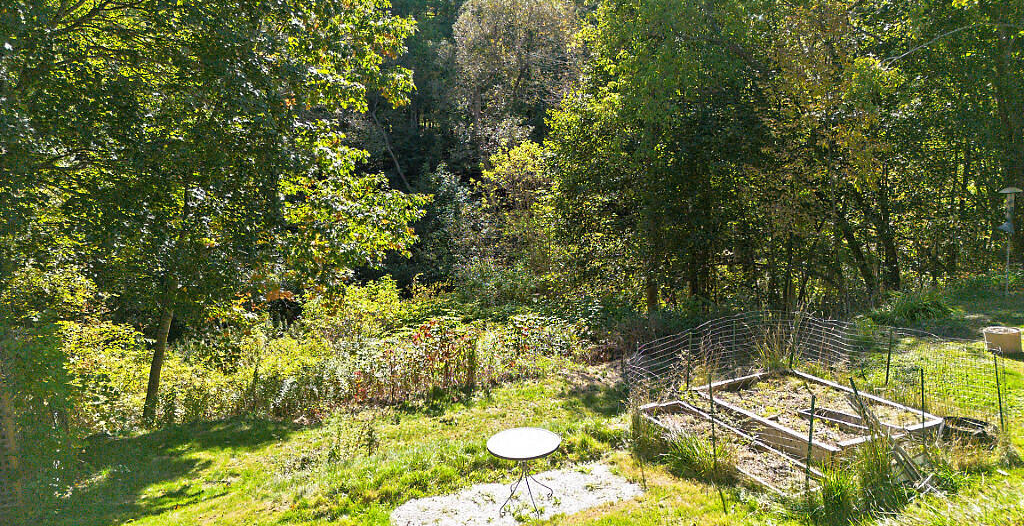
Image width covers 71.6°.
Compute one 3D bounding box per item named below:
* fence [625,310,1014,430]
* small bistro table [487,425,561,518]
[{"bbox_3d":[3.857,1.653,9.402,3.900,1.000,3.150,-6,11,-32],"label":"fence"},{"bbox_3d":[0.127,2.166,7.255,0.750,0.690,0.750,0,9,0],"label":"small bistro table"}]

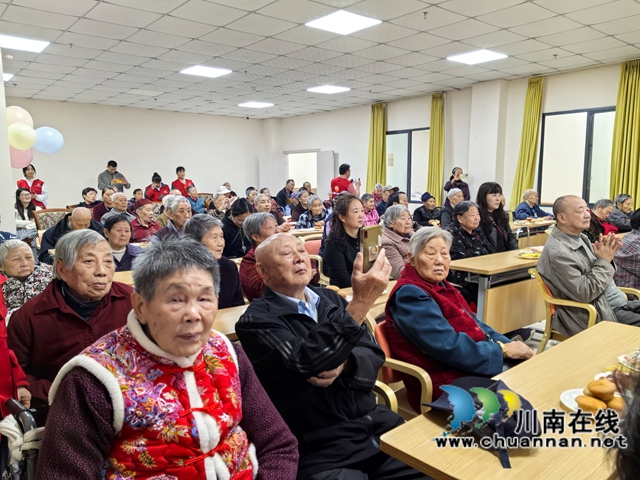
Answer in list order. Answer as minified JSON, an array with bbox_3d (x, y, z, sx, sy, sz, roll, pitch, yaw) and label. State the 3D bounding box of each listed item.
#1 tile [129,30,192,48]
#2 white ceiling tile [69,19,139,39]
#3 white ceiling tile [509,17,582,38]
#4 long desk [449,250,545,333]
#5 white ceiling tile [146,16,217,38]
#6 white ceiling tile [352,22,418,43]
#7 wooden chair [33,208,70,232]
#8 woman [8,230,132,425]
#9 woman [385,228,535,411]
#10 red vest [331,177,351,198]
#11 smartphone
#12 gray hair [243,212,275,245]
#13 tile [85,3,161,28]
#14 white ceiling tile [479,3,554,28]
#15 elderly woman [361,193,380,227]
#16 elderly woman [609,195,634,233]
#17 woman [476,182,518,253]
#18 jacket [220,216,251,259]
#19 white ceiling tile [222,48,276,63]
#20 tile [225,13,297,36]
[{"bbox_3d":[-1.835,-2.283,5.671,0.600,0.020,0.600,-6,9,-39],"label":"tile"},{"bbox_3d":[-2.291,-2.225,5.291,0.600,0.020,0.600,-6,9,-39],"label":"white ceiling tile"},{"bbox_3d":[2.395,-2.257,5.289,0.600,0.020,0.600,-6,9,-39],"label":"white ceiling tile"},{"bbox_3d":[1.727,0.506,4.273,1.750,0.750,0.440,-6,9,-40],"label":"long desk"},{"bbox_3d":[-1.440,-2.227,5.218,0.600,0.020,0.600,-6,9,-40],"label":"white ceiling tile"},{"bbox_3d":[0.705,-2.264,5.442,0.600,0.020,0.600,-6,9,-39],"label":"white ceiling tile"},{"bbox_3d":[-2.773,0.185,5.522,0.560,1.033,0.600,-6,9,-39],"label":"wooden chair"},{"bbox_3d":[-0.720,0.577,1.560,0.500,1.200,0.720,-6,9,-39],"label":"woman"},{"bbox_3d":[0.562,0.563,1.985,0.500,1.200,0.700,-6,9,-40],"label":"woman"},{"bbox_3d":[0.371,-0.826,8.812,0.280,0.620,0.440,-6,9,-39],"label":"red vest"},{"bbox_3d":[0.144,0.042,1.380,0.075,0.157,0.010,-12,13,-39],"label":"smartphone"},{"bbox_3d":[-0.373,-0.070,3.030,0.210,0.210,0.190,3,8,28],"label":"gray hair"},{"bbox_3d":[-1.911,-2.179,4.832,0.600,0.020,0.600,-6,9,-39],"label":"tile"},{"bbox_3d":[1.934,-2.207,4.908,0.600,0.020,0.600,-6,9,-39],"label":"white ceiling tile"},{"bbox_3d":[0.737,-0.046,6.728,0.480,1.152,0.650,-6,9,-39],"label":"elderly woman"},{"bbox_3d":[3.626,0.047,5.828,0.500,1.147,0.680,-6,9,-39],"label":"elderly woman"},{"bbox_3d":[1.540,0.186,4.138,0.500,1.308,0.700,-6,9,-39],"label":"woman"},{"bbox_3d":[-0.714,0.032,4.600,0.480,0.580,0.400,-6,9,-40],"label":"jacket"},{"bbox_3d":[-0.905,-2.378,6.439,0.600,0.020,0.600,-6,9,-40],"label":"white ceiling tile"},{"bbox_3d":[-0.595,-2.222,5.143,0.600,0.020,0.600,-6,9,-40],"label":"tile"}]

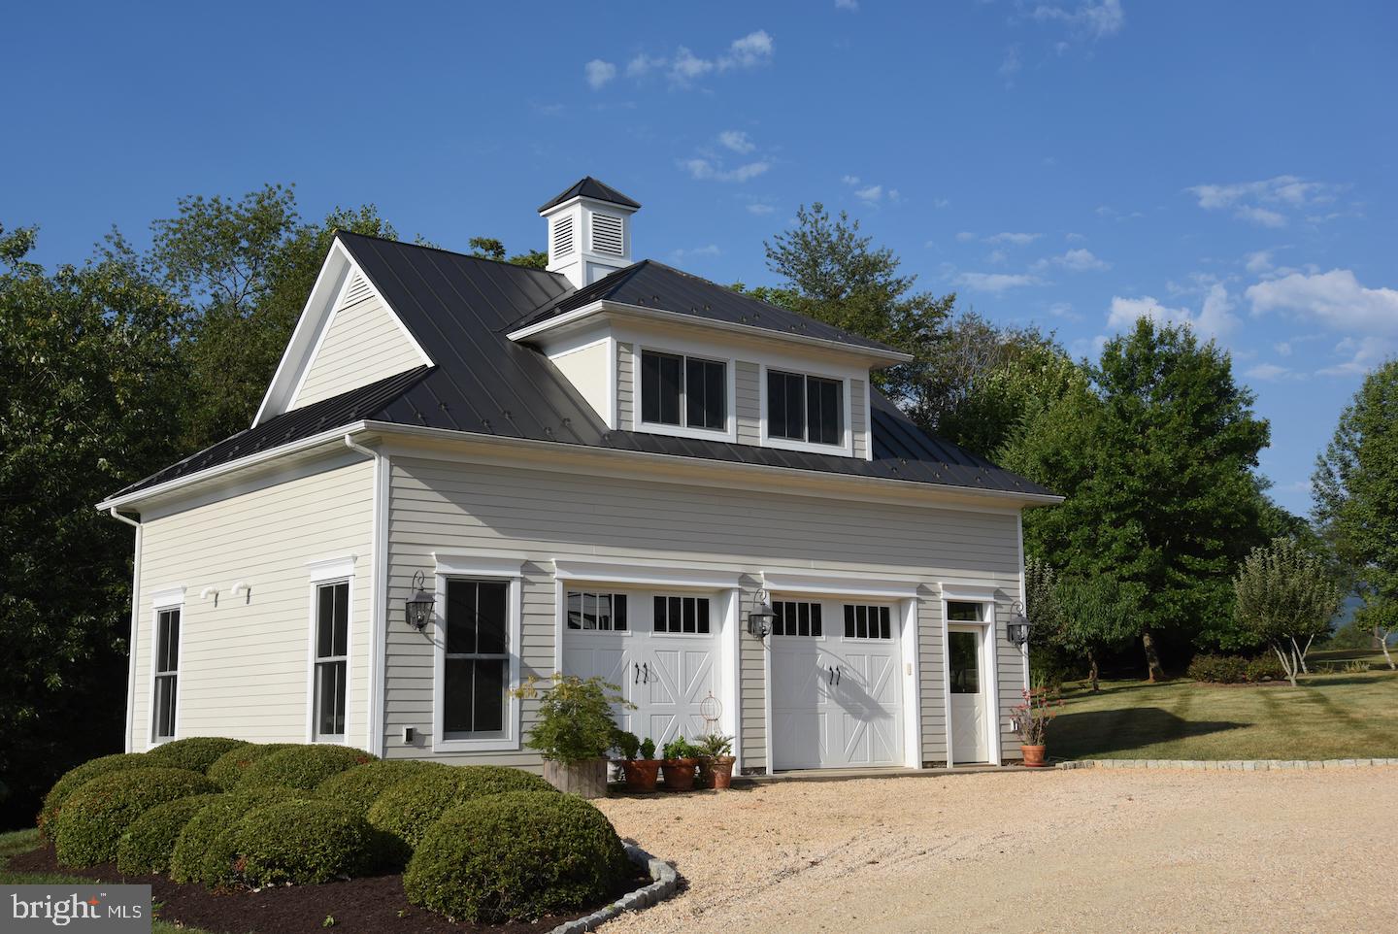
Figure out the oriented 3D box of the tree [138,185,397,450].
[{"bbox_3d":[-8.756,0.247,34.355,5.600,12.259,5.600,6,-11,-37],"label":"tree"}]

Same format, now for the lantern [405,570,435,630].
[{"bbox_3d":[-3.269,1.560,19.995,0.260,0.713,0.340,6,-11,-37],"label":"lantern"}]

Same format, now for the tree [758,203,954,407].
[{"bbox_3d":[4.114,-0.406,46.500,7.000,13.100,7.000,6,-11,-37],"label":"tree"}]

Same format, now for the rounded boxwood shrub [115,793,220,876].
[{"bbox_3d":[-3.699,2.544,12.100,0.970,0.520,0.970,6,-11,-37],"label":"rounded boxwood shrub"}]

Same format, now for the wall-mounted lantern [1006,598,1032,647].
[{"bbox_3d":[4.805,2.346,25.741,0.250,0.700,0.300,6,-11,-37],"label":"wall-mounted lantern"}]

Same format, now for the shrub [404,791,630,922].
[{"bbox_3d":[-1.227,2.563,11.442,1.500,0.770,1.450,0,-9,-6],"label":"shrub"}]

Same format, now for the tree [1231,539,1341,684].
[{"bbox_3d":[13.786,3.399,40.000,2.500,3.450,2.500,-4,-9,19],"label":"tree"}]

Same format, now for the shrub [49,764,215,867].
[{"bbox_3d":[-4.646,2.852,14.089,1.340,0.740,1.340,6,-11,-37],"label":"shrub"}]

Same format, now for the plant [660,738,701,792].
[{"bbox_3d":[-0.226,3.521,20.250,0.460,0.630,0.460,-1,-9,0],"label":"plant"}]

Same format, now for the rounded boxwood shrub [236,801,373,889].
[{"bbox_3d":[-2.721,2.517,11.750,1.020,0.540,1.020,6,-11,-37],"label":"rounded boxwood shrub"}]

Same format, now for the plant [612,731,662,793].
[{"bbox_3d":[-0.720,3.443,19.960,0.560,0.714,0.540,0,-9,0],"label":"plant"}]

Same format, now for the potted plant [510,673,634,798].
[{"bbox_3d":[-1.408,3.001,19.250,1.280,1.400,1.200,6,-11,-37],"label":"potted plant"}]

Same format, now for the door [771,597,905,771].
[{"bbox_3d":[1.926,3.070,24.361,2.693,2.439,0.100,6,-11,-37],"label":"door"}]

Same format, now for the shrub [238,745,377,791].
[{"bbox_3d":[-3.997,3.234,17.585,1.420,0.750,1.420,6,-11,-37],"label":"shrub"}]

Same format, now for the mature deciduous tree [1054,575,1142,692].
[{"bbox_3d":[11.442,4.774,49.000,2.505,3.350,2.505,0,-9,0],"label":"mature deciduous tree"}]

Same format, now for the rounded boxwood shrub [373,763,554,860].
[{"bbox_3d":[-1.845,2.658,13.400,1.400,0.660,1.400,-1,-9,0],"label":"rounded boxwood shrub"}]

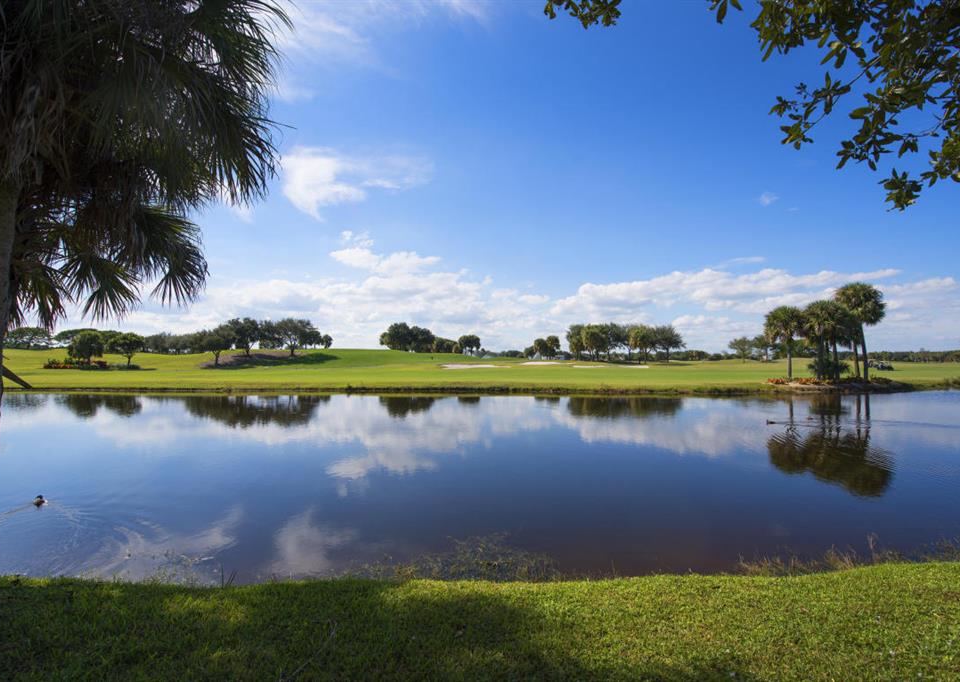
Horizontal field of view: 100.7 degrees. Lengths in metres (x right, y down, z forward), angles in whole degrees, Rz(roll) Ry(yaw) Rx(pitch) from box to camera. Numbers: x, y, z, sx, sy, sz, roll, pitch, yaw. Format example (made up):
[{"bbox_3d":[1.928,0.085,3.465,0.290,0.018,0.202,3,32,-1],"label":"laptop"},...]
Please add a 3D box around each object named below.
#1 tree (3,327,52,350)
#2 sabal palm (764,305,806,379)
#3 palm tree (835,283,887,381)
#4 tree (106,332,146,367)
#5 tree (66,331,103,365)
[{"bbox_3d":[-174.568,-0.738,153.243,12.000,8.940,12.000,-3,-4,41],"label":"tree"},{"bbox_3d":[33.170,0.133,43.225,3.700,8.070,3.700,-2,-4,37],"label":"sabal palm"},{"bbox_3d":[41.225,-1.046,43.132,4.100,10.610,4.100,-3,-4,44],"label":"palm tree"},{"bbox_3d":[-77.981,2.092,87.572,6.100,7.810,6.100,3,-4,-42],"label":"tree"},{"bbox_3d":[-87.397,1.774,88.194,5.900,7.960,5.900,3,-4,-45],"label":"tree"}]

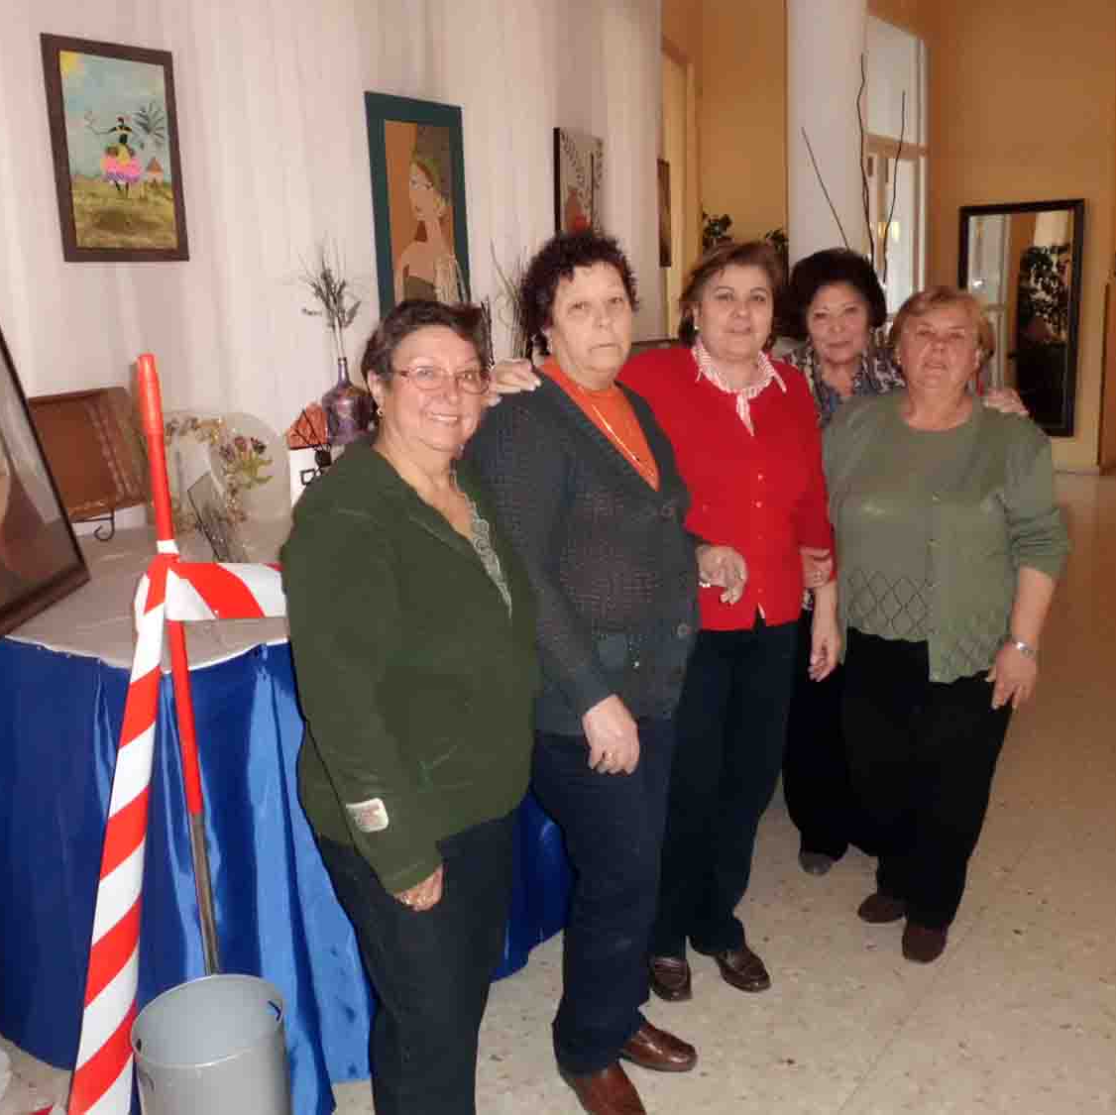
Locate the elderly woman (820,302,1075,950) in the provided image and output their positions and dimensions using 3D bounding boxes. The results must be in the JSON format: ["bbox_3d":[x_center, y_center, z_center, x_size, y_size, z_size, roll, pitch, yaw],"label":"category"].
[{"bbox_3d":[0.827,0.137,2.529,0.530,1.490,0.350,2,12,20],"label":"elderly woman"}]

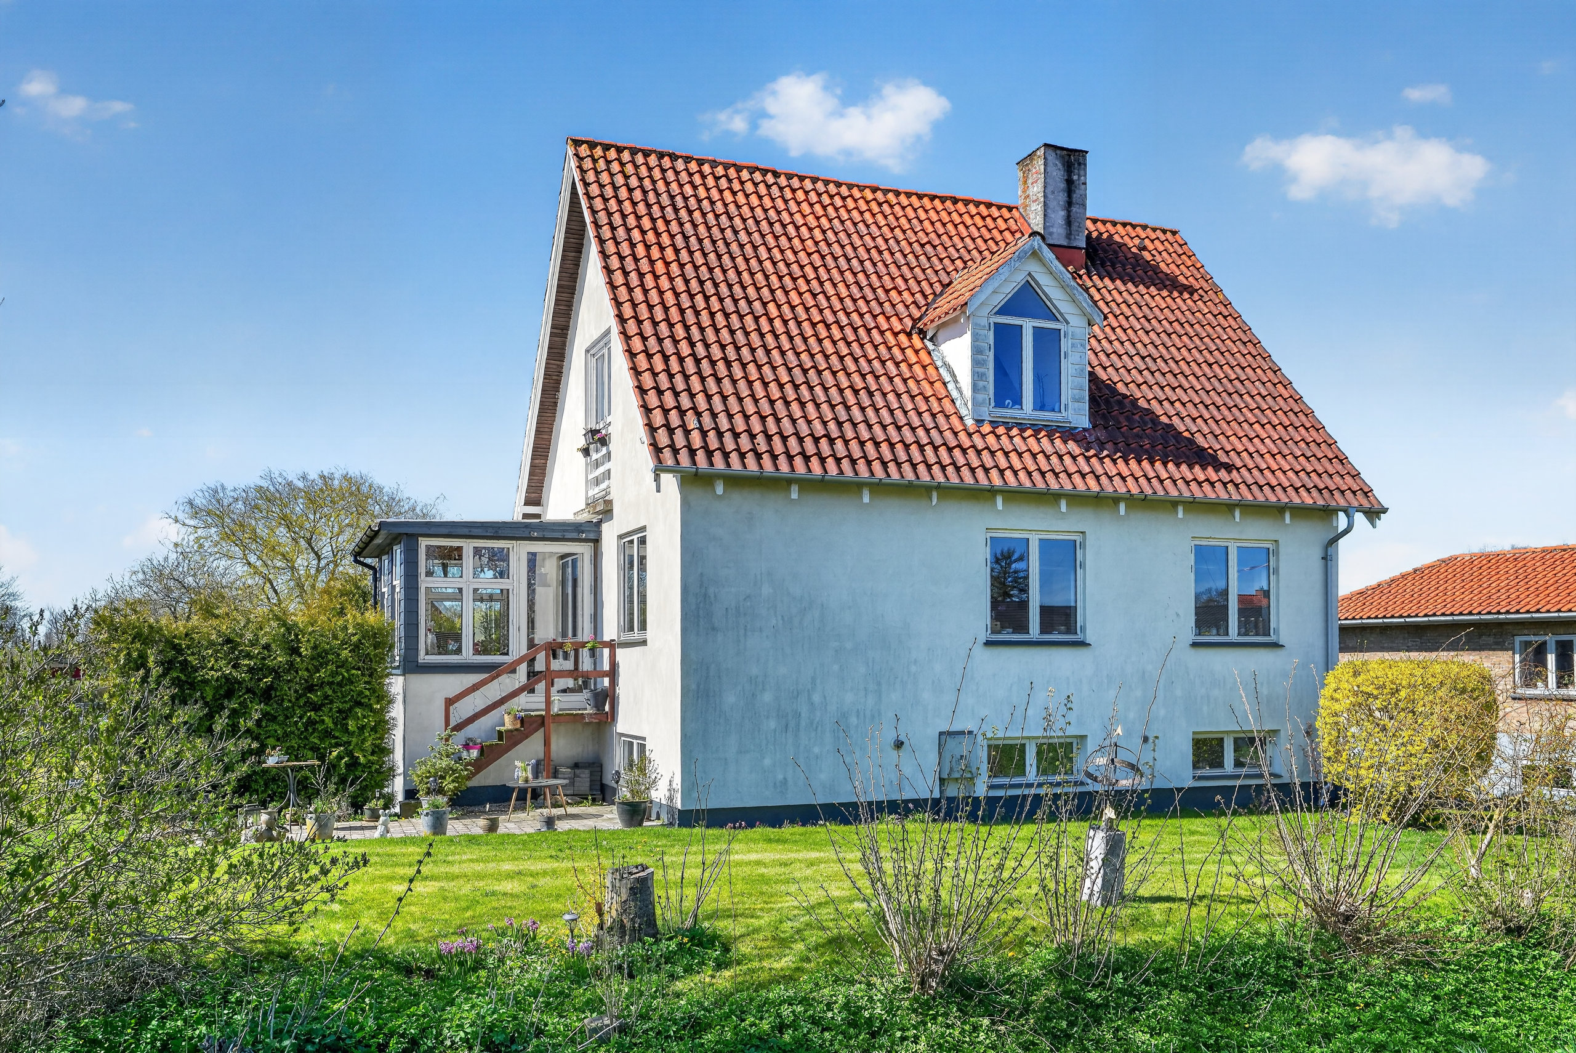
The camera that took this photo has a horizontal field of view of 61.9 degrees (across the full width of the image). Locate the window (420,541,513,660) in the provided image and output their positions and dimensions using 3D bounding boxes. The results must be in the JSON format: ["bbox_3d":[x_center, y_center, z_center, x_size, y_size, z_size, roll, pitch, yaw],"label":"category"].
[{"bbox_3d":[-4.205,0.975,17.255,1.225,1.601,0.110,1,-3,-22],"label":"window"}]

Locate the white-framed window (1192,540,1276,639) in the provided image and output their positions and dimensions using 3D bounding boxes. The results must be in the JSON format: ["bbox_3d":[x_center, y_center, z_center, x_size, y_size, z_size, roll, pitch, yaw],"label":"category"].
[{"bbox_3d":[5.964,0.847,17.552,1.381,1.316,0.110,1,-3,-22],"label":"white-framed window"}]

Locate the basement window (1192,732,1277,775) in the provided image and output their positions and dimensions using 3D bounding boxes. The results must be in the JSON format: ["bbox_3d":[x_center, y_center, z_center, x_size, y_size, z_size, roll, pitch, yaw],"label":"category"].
[{"bbox_3d":[5.965,3.024,17.563,1.376,0.568,0.110,1,-3,-22],"label":"basement window"}]

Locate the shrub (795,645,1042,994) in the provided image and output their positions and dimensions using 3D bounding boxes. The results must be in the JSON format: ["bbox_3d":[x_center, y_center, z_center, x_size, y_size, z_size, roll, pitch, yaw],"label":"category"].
[{"bbox_3d":[0.728,1.628,7.300,1.370,1.920,1.300,0,-3,0],"label":"shrub"}]

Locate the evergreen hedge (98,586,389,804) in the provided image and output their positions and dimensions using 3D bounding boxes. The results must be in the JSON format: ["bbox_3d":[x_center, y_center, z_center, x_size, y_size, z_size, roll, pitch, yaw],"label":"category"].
[{"bbox_3d":[-6.600,2.154,16.130,3.350,2.600,1.200,1,-3,-22],"label":"evergreen hedge"}]

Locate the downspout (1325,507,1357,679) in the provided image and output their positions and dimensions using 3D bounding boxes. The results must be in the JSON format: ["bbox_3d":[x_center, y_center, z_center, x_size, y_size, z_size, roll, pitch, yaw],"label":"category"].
[{"bbox_3d":[7.310,1.767,17.380,0.100,3.980,0.450,1,-3,-22],"label":"downspout"}]

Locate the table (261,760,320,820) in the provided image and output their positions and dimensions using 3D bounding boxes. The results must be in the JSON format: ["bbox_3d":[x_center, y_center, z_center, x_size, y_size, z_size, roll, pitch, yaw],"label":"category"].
[{"bbox_3d":[-5.577,3.013,14.750,0.650,0.730,0.650,1,-3,-21],"label":"table"}]

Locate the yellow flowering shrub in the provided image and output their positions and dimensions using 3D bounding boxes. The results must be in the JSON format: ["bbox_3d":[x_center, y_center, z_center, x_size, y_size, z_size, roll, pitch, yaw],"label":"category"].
[{"bbox_3d":[8.068,2.724,17.100,2.320,2.000,2.150,-1,-3,25],"label":"yellow flowering shrub"}]

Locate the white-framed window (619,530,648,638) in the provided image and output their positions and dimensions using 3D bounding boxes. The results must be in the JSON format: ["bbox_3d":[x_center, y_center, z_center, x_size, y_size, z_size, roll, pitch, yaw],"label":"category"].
[{"bbox_3d":[-1.962,0.741,16.653,0.110,1.373,1.389,1,-3,-22],"label":"white-framed window"}]

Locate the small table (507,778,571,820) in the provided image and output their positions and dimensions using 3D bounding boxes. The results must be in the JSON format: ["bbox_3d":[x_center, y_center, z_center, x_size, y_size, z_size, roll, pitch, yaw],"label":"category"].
[{"bbox_3d":[-2.844,3.110,14.950,0.710,0.420,0.660,0,-3,0],"label":"small table"}]

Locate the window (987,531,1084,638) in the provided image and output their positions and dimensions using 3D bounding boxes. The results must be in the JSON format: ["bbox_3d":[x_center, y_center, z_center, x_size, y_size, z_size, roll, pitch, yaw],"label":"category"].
[{"bbox_3d":[2.995,0.708,15.900,1.370,1.290,0.120,1,-3,-22],"label":"window"}]

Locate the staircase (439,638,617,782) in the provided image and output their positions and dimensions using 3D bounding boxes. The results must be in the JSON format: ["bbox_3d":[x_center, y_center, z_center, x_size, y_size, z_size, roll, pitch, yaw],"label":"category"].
[{"bbox_3d":[-3.400,2.470,16.750,2.250,2.050,0.800,1,-3,-22],"label":"staircase"}]

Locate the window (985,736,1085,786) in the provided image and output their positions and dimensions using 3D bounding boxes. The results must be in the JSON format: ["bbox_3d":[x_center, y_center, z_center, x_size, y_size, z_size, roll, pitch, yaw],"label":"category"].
[{"bbox_3d":[3.084,2.928,16.404,1.397,0.615,0.110,1,-3,-22],"label":"window"}]

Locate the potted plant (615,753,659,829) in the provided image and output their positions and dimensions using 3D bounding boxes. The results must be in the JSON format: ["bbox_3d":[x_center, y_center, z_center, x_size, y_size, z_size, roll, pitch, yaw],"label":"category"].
[{"bbox_3d":[-1.648,2.881,14.300,0.460,0.830,0.440,0,-3,0],"label":"potted plant"}]

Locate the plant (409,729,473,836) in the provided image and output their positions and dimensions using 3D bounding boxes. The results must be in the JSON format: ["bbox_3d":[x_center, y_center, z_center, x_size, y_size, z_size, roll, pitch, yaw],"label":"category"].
[{"bbox_3d":[-3.666,2.709,13.900,0.670,1.120,0.650,0,-3,0],"label":"plant"}]

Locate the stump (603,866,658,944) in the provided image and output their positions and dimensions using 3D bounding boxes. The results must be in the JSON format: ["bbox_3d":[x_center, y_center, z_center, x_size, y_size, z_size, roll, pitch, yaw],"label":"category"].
[{"bbox_3d":[-1.051,2.527,8.800,0.355,0.530,0.355,0,-3,-7],"label":"stump"}]

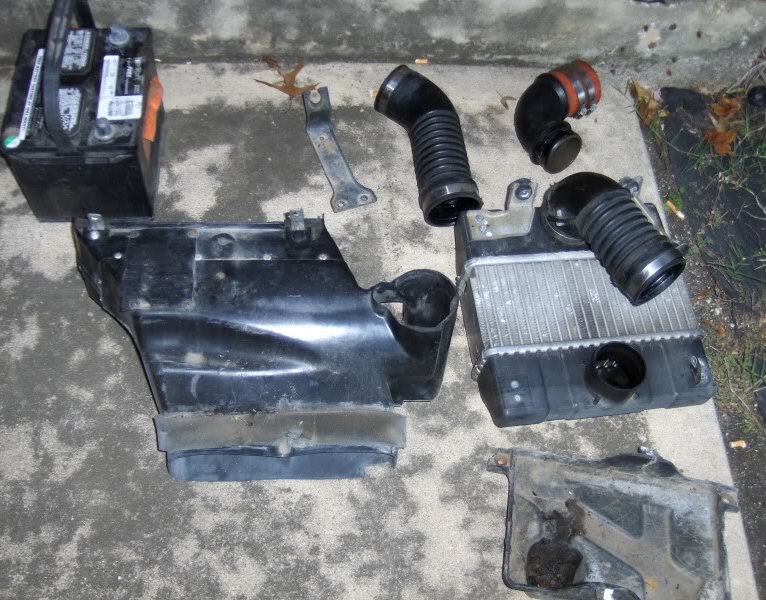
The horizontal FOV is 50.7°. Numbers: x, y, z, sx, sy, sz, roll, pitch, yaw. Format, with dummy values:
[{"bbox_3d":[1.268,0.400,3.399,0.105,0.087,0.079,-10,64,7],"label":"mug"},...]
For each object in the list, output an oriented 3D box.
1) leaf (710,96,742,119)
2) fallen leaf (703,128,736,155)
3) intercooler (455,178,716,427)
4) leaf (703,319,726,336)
[{"bbox_3d":[0.614,-0.353,1.435,0.058,0.030,0.032,-24,67,-17],"label":"leaf"},{"bbox_3d":[0.591,-0.281,1.400,0.062,0.020,0.057,1,62,-4],"label":"fallen leaf"},{"bbox_3d":[0.291,-0.037,1.142,0.334,0.170,0.370,-3,62,-7],"label":"intercooler"},{"bbox_3d":[0.505,0.040,1.227,0.016,0.012,0.038,-36,71,-21],"label":"leaf"}]

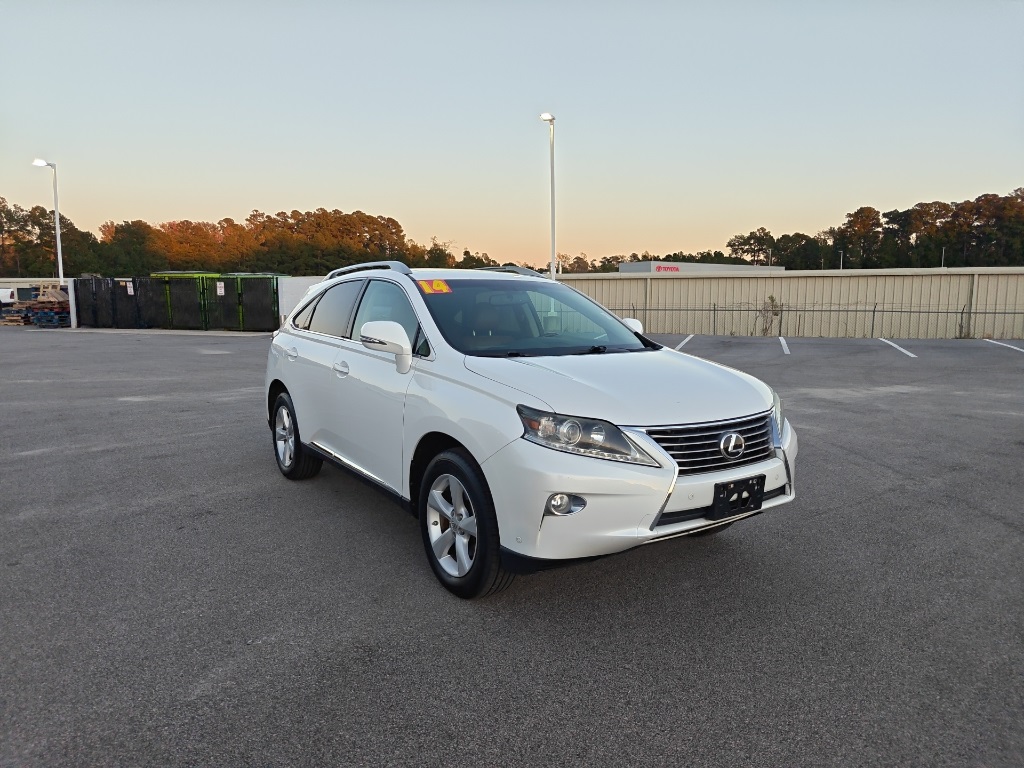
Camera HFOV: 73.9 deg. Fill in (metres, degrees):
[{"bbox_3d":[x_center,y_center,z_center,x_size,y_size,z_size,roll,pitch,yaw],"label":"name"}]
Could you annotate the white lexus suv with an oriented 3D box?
[{"bbox_3d":[-0.334,-0.010,4.840,1.920,1.690,4.770,-5,8,-34],"label":"white lexus suv"}]

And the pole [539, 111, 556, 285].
[{"bbox_3d":[1.470,-6.109,26.662,0.500,8.500,1.150,2,7,21],"label":"pole"}]

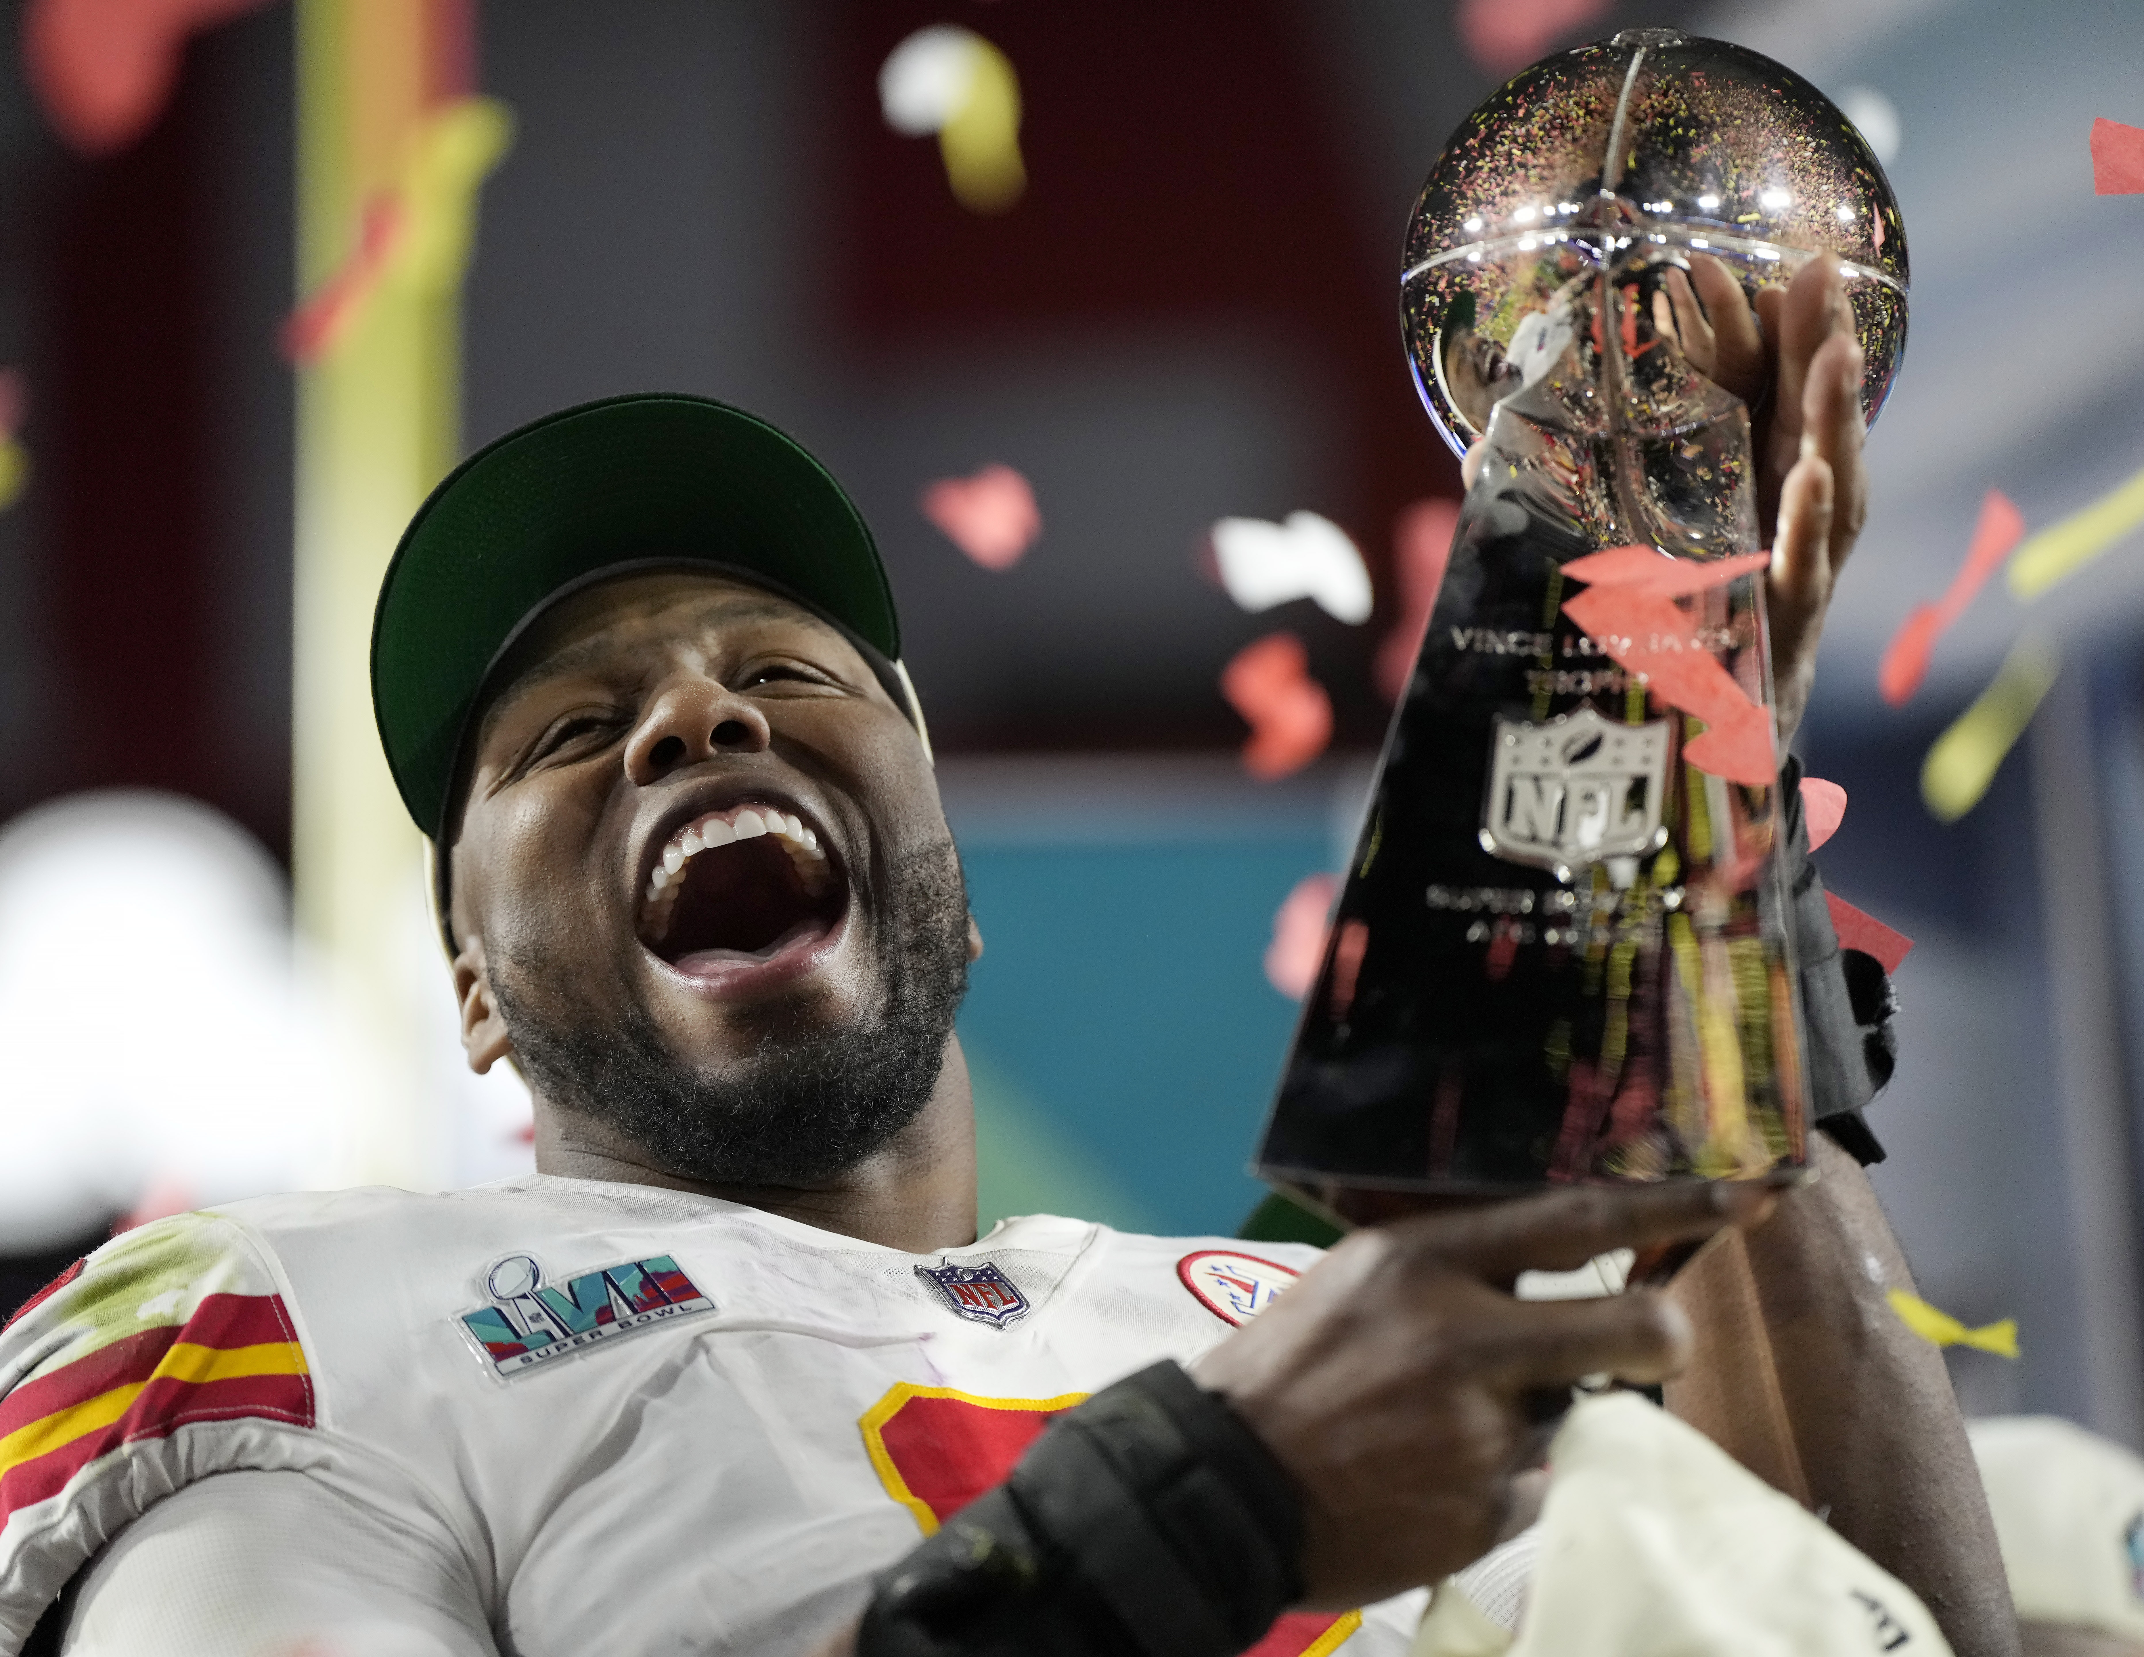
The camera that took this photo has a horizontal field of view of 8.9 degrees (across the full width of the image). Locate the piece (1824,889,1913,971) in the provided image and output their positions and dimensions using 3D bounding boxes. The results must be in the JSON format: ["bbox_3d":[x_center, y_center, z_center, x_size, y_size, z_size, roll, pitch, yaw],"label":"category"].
[{"bbox_3d":[0.267,0.033,4.700,0.045,0.025,0.010,30,0,-10],"label":"piece"}]

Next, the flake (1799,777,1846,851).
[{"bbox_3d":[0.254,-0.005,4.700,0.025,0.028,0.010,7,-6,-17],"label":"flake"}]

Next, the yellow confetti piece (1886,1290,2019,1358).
[{"bbox_3d":[0.282,0.159,4.420,0.043,0.016,0.012,20,-6,2],"label":"yellow confetti piece"}]

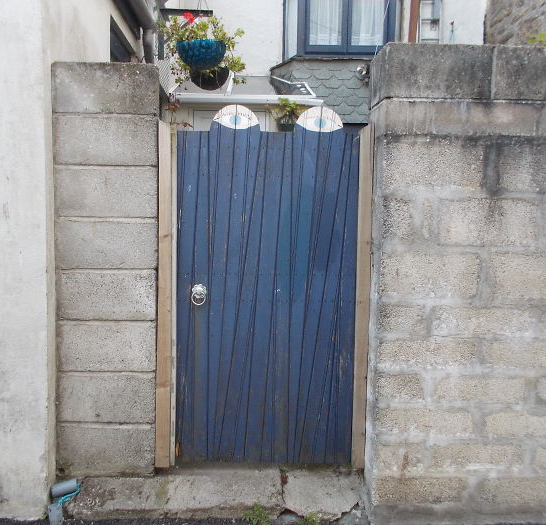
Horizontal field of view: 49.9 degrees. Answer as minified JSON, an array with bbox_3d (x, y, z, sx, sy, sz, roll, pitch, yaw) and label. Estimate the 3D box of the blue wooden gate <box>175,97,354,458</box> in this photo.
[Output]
[{"bbox_3d":[-0.030,0.114,2.670,0.820,1.630,0.060,1,3,-1],"label":"blue wooden gate"}]

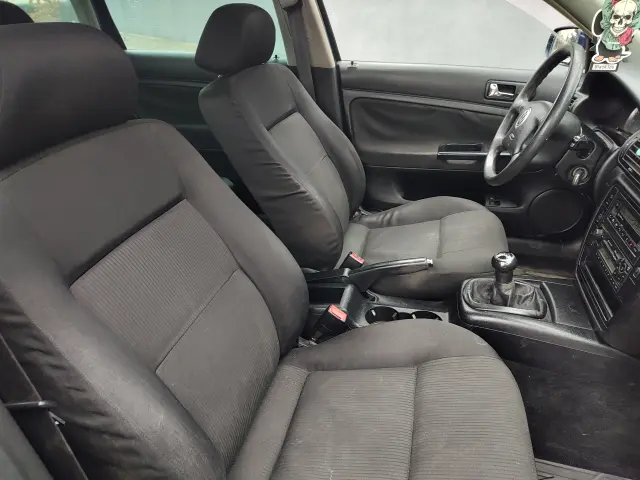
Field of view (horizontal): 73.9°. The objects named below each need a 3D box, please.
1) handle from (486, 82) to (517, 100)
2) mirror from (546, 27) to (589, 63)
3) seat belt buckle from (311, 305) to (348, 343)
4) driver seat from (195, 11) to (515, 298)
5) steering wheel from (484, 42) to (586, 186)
[{"bbox_3d":[0.597,-0.488,1.397,0.095,0.060,0.035,7,30,13],"label":"handle"},{"bbox_3d":[0.871,-0.670,1.473,0.100,0.140,0.205,0,29,0],"label":"mirror"},{"bbox_3d":[0.021,0.195,0.989,0.052,0.095,0.030,40,32,-8],"label":"seat belt buckle"},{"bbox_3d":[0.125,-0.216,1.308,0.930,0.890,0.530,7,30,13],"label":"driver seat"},{"bbox_3d":[0.576,-0.311,1.115,0.110,0.385,0.385,25,33,2],"label":"steering wheel"}]

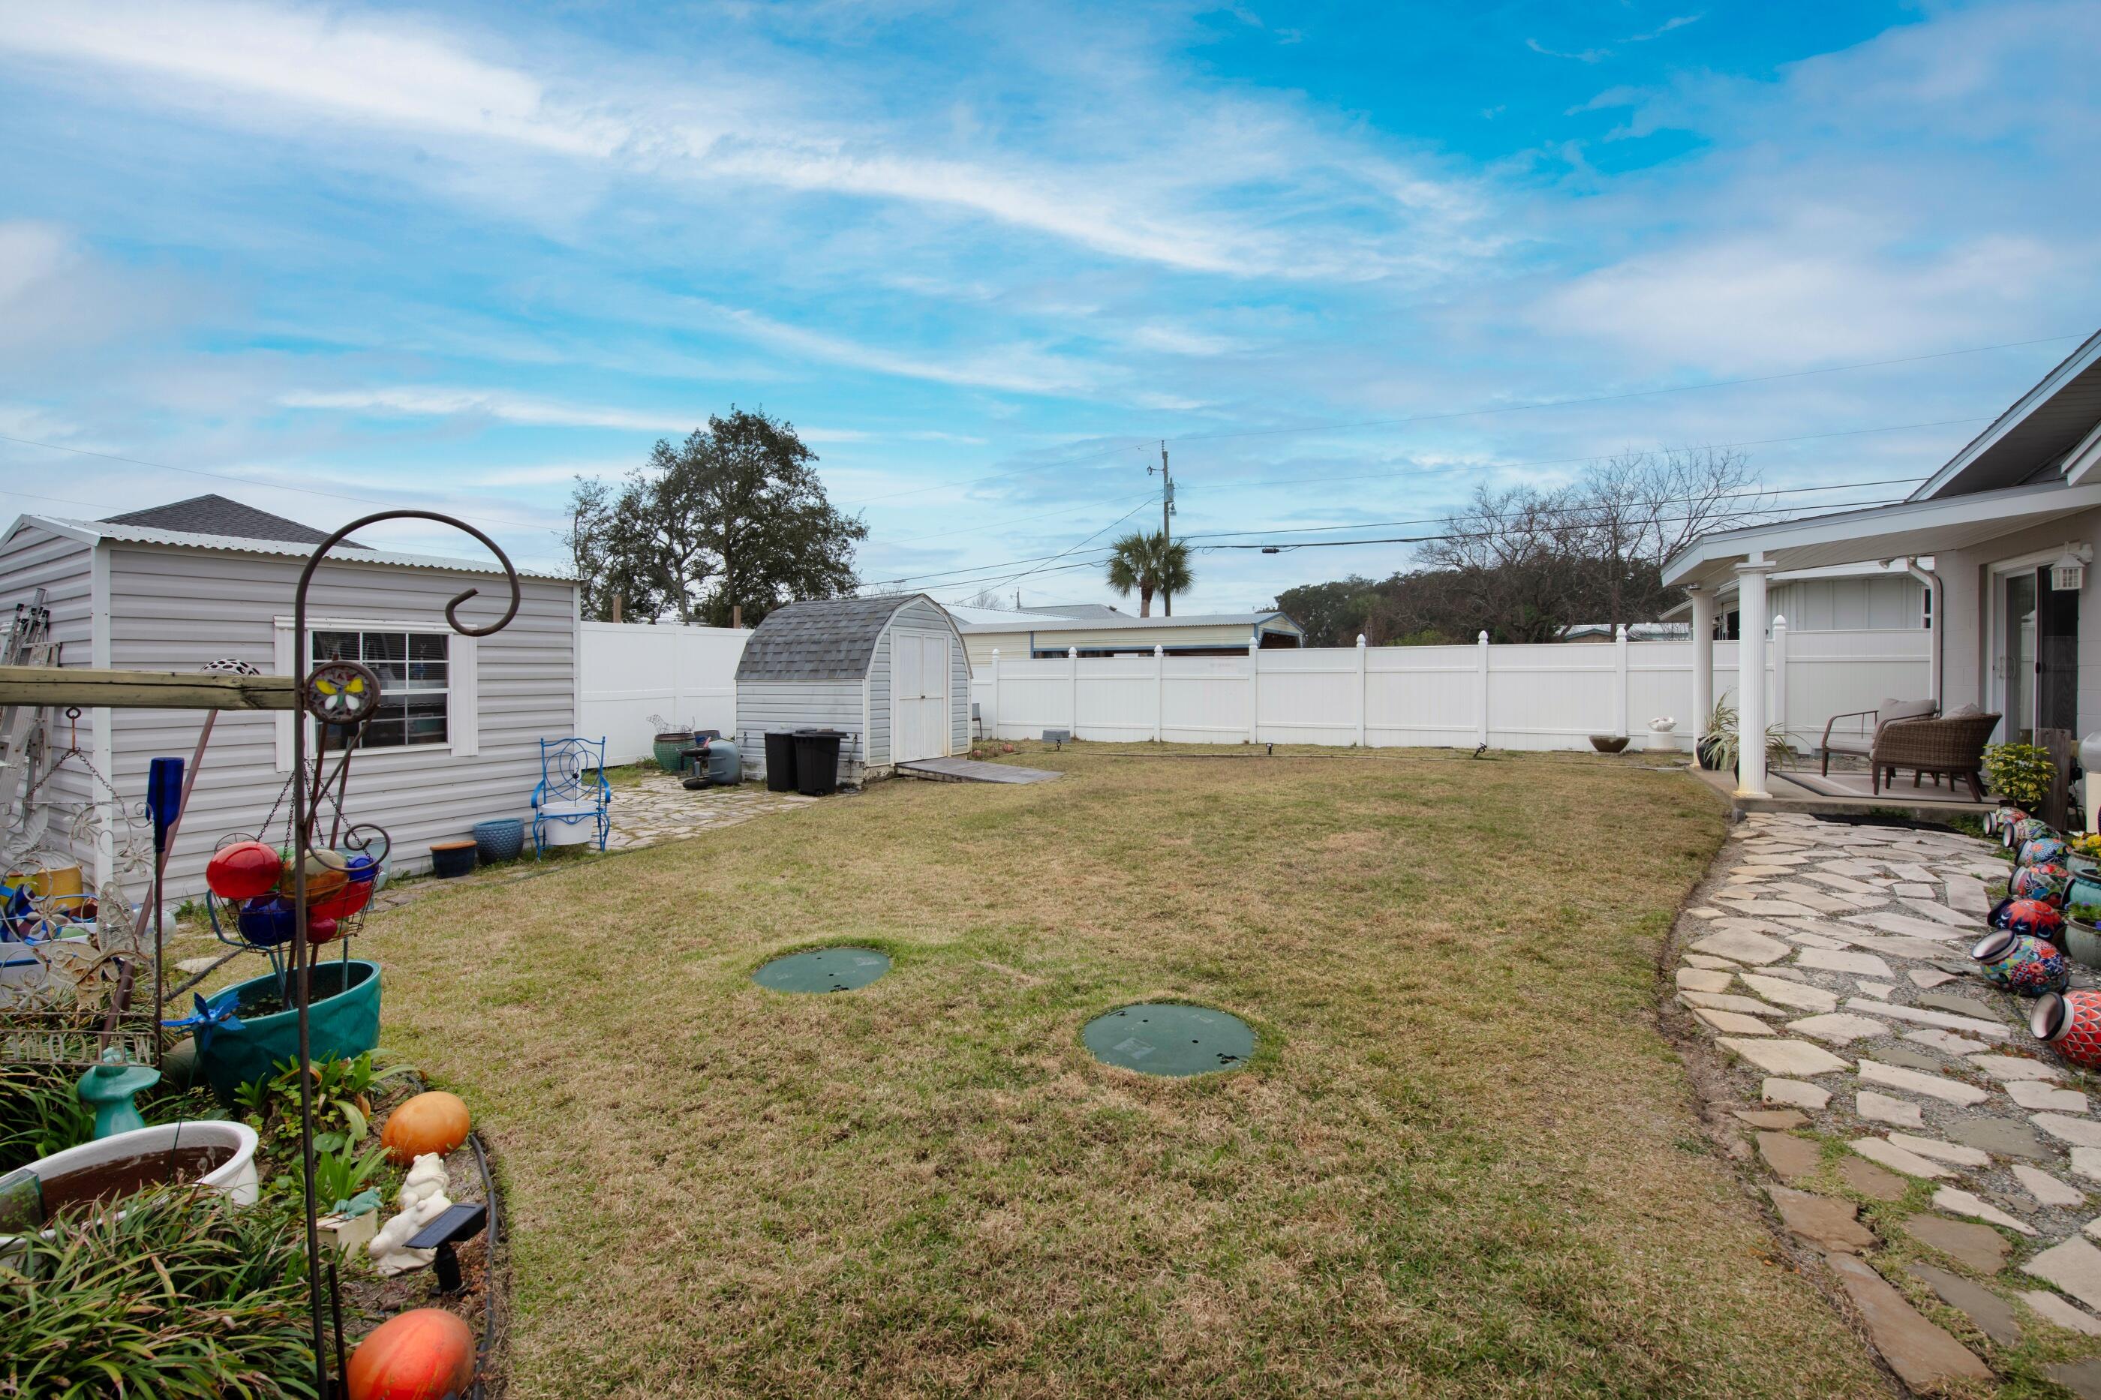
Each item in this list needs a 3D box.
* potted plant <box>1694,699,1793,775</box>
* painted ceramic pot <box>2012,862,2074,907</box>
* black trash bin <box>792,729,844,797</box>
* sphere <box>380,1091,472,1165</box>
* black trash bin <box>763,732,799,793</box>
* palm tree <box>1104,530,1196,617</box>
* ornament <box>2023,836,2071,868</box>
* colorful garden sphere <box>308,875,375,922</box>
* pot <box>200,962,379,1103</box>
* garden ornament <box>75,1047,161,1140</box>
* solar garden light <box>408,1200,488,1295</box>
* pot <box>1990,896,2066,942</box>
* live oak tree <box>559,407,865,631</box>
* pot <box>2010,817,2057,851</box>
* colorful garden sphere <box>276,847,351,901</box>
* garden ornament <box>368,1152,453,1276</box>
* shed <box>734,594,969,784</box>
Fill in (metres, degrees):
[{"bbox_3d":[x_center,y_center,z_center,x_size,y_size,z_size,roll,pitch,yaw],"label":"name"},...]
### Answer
[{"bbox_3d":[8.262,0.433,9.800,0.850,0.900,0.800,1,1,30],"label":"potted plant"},{"bbox_3d":[5.991,1.119,4.937,0.255,0.255,0.255,-1,13,-39],"label":"painted ceramic pot"},{"bbox_3d":[-2.842,0.771,10.100,0.480,0.830,0.540,1,2,42],"label":"black trash bin"},{"bbox_3d":[-1.754,1.211,2.300,0.200,0.200,0.200,0,1,0],"label":"sphere"},{"bbox_3d":[-3.323,0.784,10.400,0.460,0.780,0.500,1,2,42],"label":"black trash bin"},{"bbox_3d":[3.587,-2.700,30.000,3.200,6.800,3.200,0,1,0],"label":"palm tree"},{"bbox_3d":[6.290,0.995,5.160,0.235,0.235,0.220,1,11,-36],"label":"ornament"},{"bbox_3d":[-2.395,0.659,2.757,0.176,0.176,0.176,-1,2,-43],"label":"colorful garden sphere"},{"bbox_3d":[-2.537,1.117,2.745,0.468,0.290,0.567,-1,2,-26],"label":"pot"},{"bbox_3d":[-2.524,1.102,2.212,0.145,0.326,0.145,1,2,41],"label":"garden ornament"},{"bbox_3d":[-1.308,1.209,1.770,0.085,0.154,0.140,0,1,5],"label":"solar garden light"},{"bbox_3d":[4.975,1.130,4.150,0.250,0.250,0.250,0,22,-41],"label":"pot"},{"bbox_3d":[-10.224,-4.000,25.000,9.000,9.600,8.500,0,1,-17],"label":"live oak tree"},{"bbox_3d":[7.846,1.081,6.521,0.280,0.250,0.250,10,8,39],"label":"pot"},{"bbox_3d":[-2.387,0.569,2.652,0.172,0.172,0.172,-1,2,-43],"label":"colorful garden sphere"},{"bbox_3d":[-1.515,1.218,1.930,0.160,0.180,0.130,-1,2,-42],"label":"garden ornament"},{"bbox_3d":[-2.846,-0.237,12.115,2.460,2.585,2.450,1,2,29],"label":"shed"}]

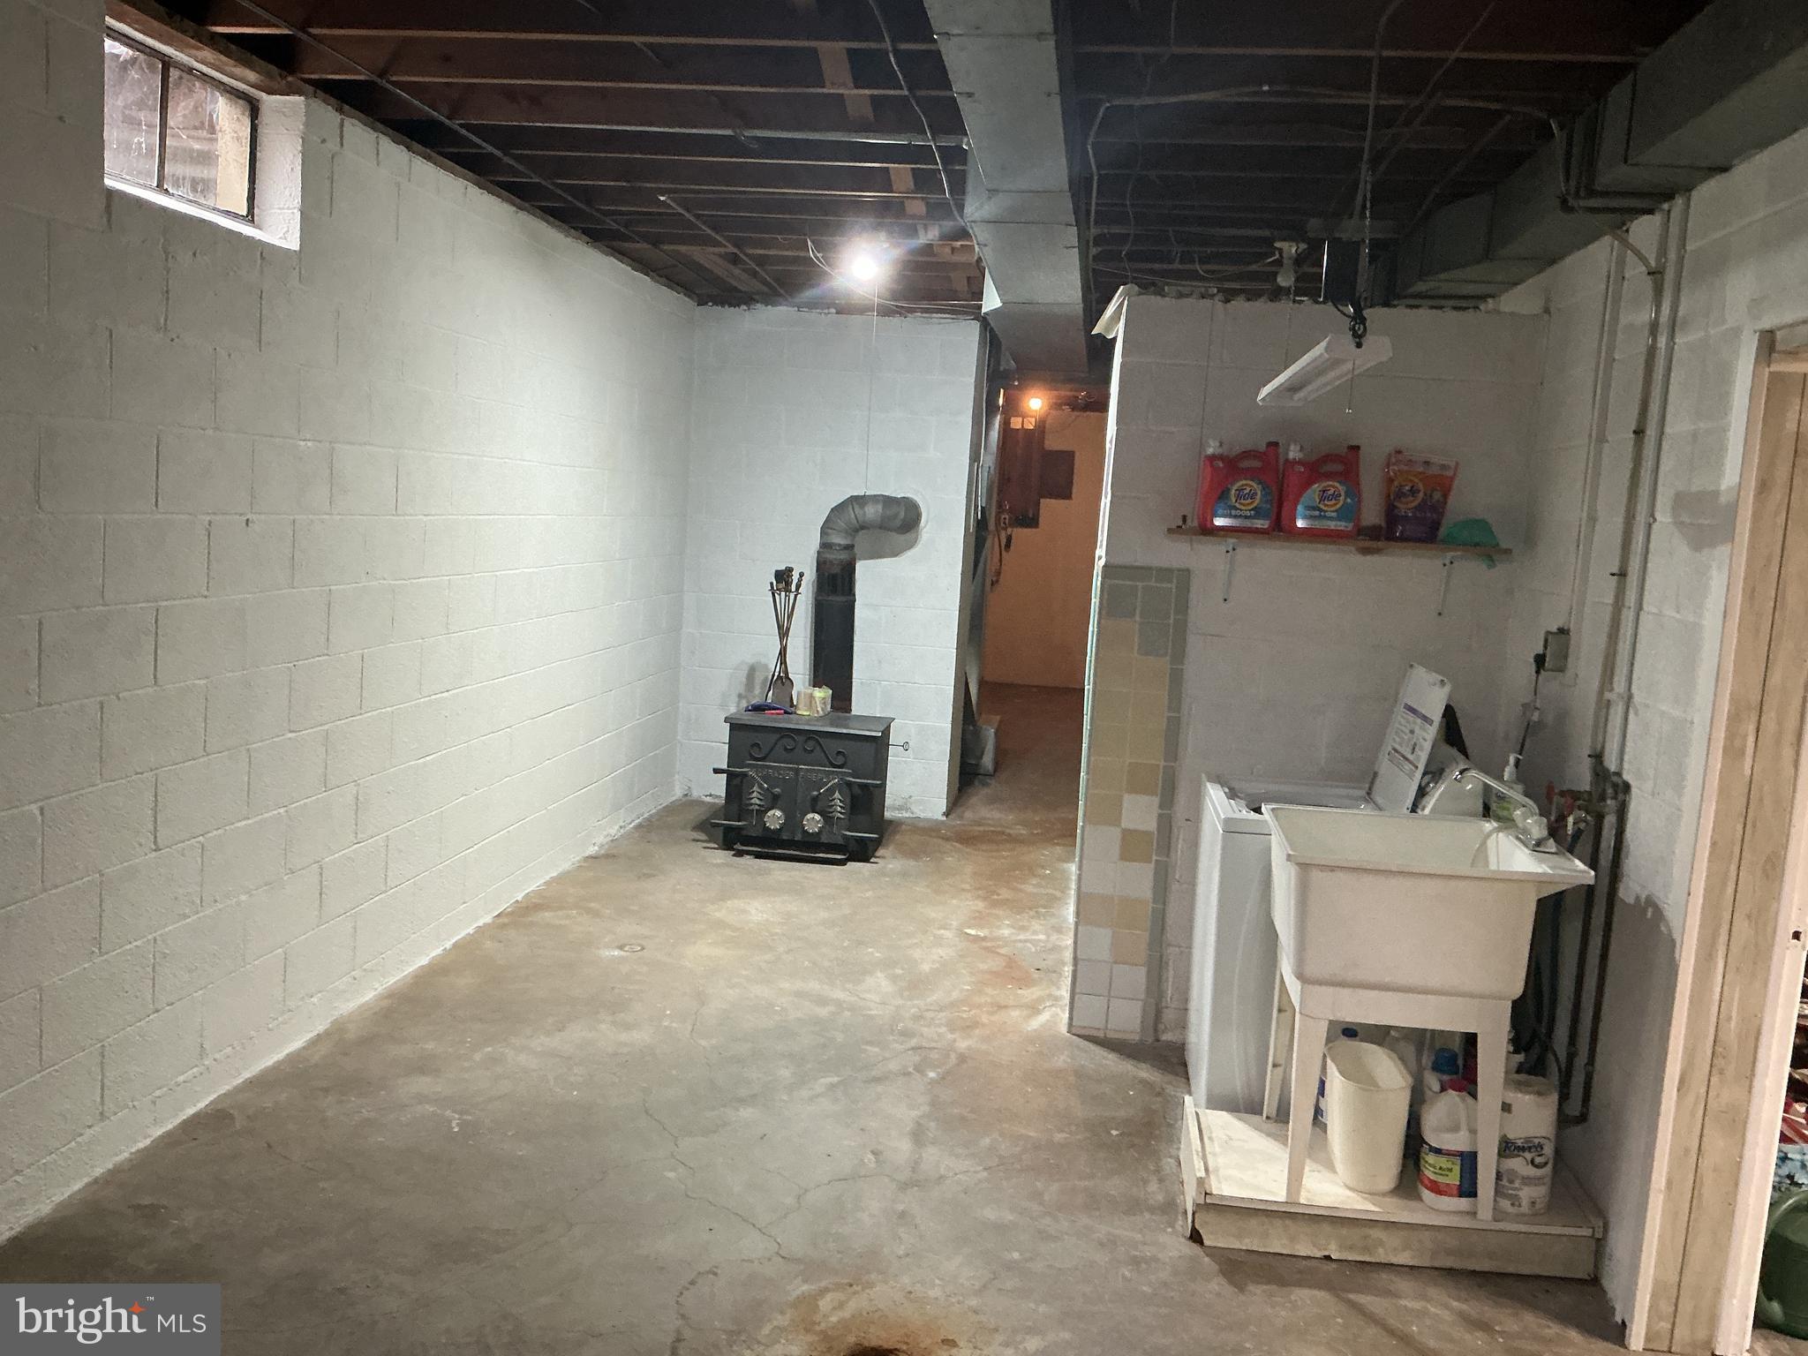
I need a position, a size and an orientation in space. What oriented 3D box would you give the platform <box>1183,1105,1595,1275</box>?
[{"bbox_3d":[1.160,1.249,3.732,0.925,0.145,0.530,4,6,5],"label":"platform"}]

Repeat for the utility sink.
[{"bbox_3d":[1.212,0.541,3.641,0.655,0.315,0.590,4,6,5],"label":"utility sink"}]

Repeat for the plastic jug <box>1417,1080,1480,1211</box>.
[{"bbox_3d":[1.300,1.080,3.559,0.145,0.295,0.145,-3,9,-43],"label":"plastic jug"}]

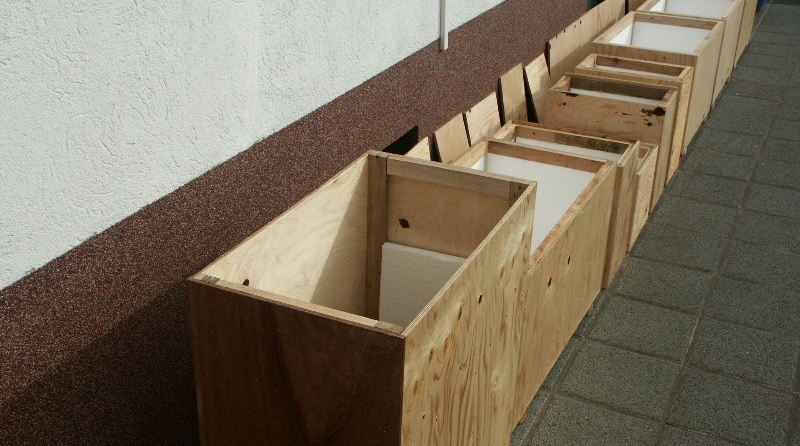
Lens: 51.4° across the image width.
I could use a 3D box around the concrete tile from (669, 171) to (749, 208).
[{"bbox_3d":[1.330,-0.133,3.592,0.302,0.040,0.286,13,31,25],"label":"concrete tile"}]

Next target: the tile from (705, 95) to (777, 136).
[{"bbox_3d":[1.864,-0.576,4.555,0.299,0.045,0.597,13,30,25],"label":"tile"}]

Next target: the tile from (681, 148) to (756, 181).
[{"bbox_3d":[1.514,-0.263,3.961,0.299,0.045,0.294,13,30,25],"label":"tile"}]

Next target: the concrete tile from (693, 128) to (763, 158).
[{"bbox_3d":[1.601,-0.376,4.045,0.302,0.040,0.286,13,31,25],"label":"concrete tile"}]

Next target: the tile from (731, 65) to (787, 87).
[{"bbox_3d":[2.215,-0.890,5.149,0.299,0.045,0.294,13,30,25],"label":"tile"}]

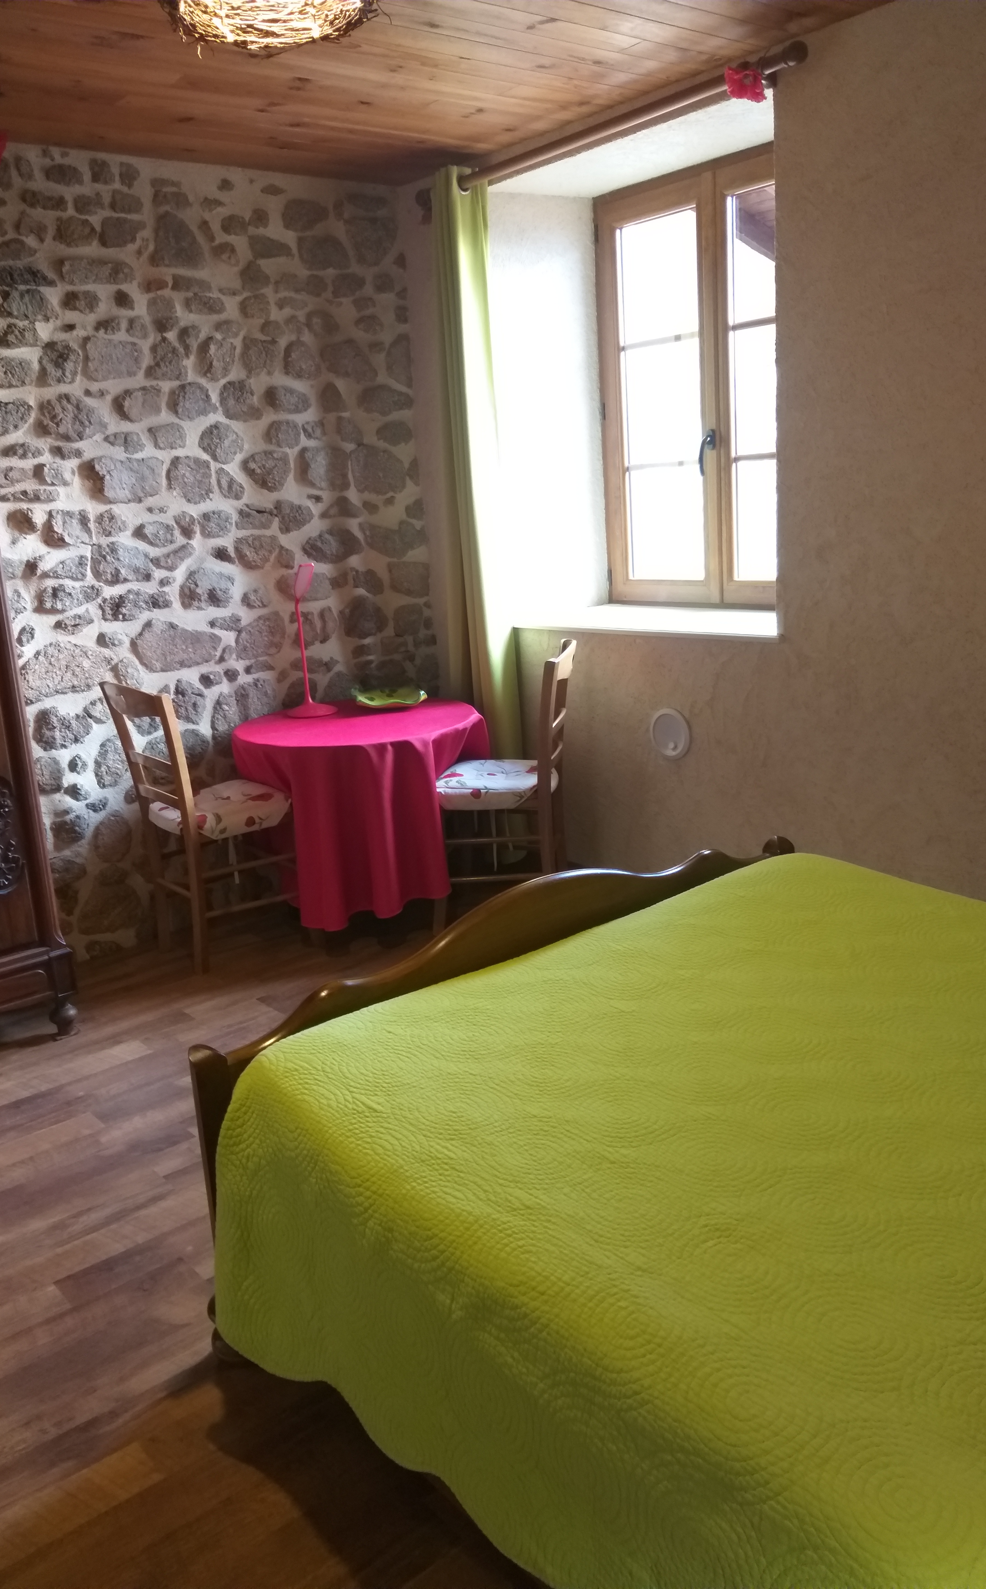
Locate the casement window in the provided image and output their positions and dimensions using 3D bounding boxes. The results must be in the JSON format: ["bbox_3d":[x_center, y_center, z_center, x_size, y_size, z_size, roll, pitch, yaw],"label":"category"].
[{"bbox_3d":[0.825,-1.469,4.365,0.070,1.527,1.048,-16,18,-42],"label":"casement window"}]

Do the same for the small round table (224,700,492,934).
[{"bbox_3d":[-0.416,0.030,3.923,0.860,0.548,0.860,-3,13,1],"label":"small round table"}]

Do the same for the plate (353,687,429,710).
[{"bbox_3d":[-0.362,-0.336,4.144,0.260,0.045,0.260,-16,18,-42],"label":"plate"}]

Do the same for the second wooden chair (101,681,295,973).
[{"bbox_3d":[-0.912,0.075,3.912,0.470,0.910,0.410,-12,16,-33],"label":"second wooden chair"}]

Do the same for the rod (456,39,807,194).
[{"bbox_3d":[0.279,-2.068,3.754,0.067,0.067,1.617,-15,17,-41],"label":"rod"}]

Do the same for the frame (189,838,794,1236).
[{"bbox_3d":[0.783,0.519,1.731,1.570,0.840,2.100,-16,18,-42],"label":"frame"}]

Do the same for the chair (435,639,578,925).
[{"bbox_3d":[0.016,-0.027,4.098,0.450,0.910,0.410,-2,13,7],"label":"chair"}]

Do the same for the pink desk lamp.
[{"bbox_3d":[-0.625,-0.525,4.031,0.175,0.500,0.175,-2,13,6],"label":"pink desk lamp"}]

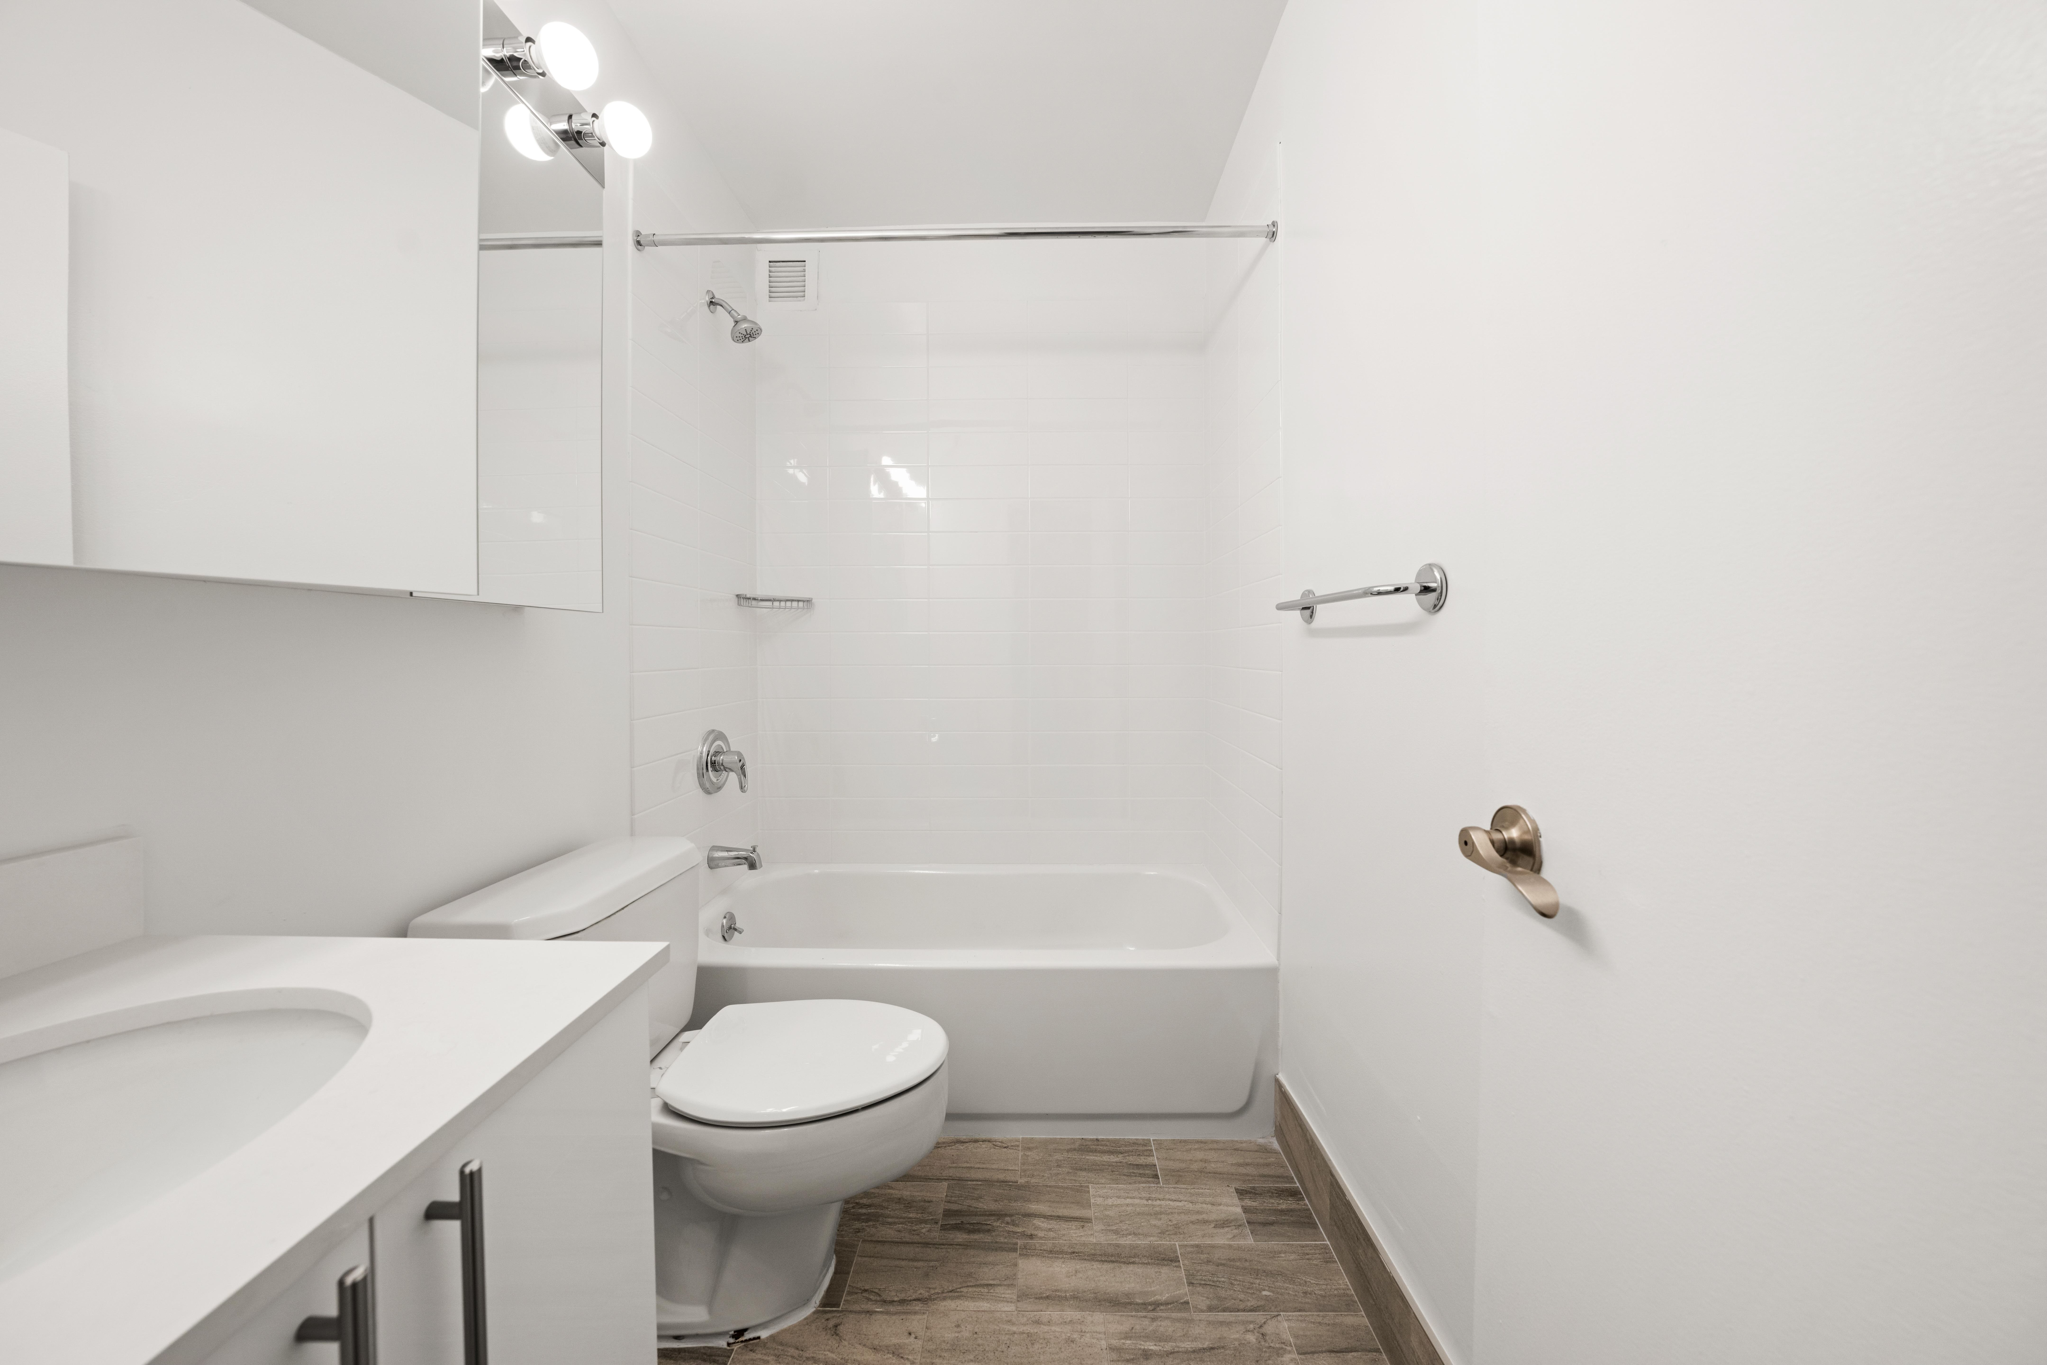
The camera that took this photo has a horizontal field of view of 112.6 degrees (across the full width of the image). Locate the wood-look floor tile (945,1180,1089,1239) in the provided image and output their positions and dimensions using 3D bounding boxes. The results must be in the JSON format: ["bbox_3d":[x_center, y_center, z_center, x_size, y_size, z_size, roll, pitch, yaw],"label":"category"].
[{"bbox_3d":[-0.011,1.090,1.400,0.304,0.010,0.144,0,2,1],"label":"wood-look floor tile"}]

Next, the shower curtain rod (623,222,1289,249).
[{"bbox_3d":[-0.157,-1.010,1.547,1.465,0.052,0.052,0,2,1],"label":"shower curtain rod"}]

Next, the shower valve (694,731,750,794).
[{"bbox_3d":[-0.846,0.232,1.975,0.100,0.184,0.180,0,2,1],"label":"shower valve"}]

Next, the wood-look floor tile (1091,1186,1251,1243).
[{"bbox_3d":[0.296,1.086,1.392,0.305,0.009,0.144,0,2,1],"label":"wood-look floor tile"}]

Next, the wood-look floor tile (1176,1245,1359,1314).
[{"bbox_3d":[0.444,1.094,1.252,0.295,0.010,0.144,0,2,1],"label":"wood-look floor tile"}]

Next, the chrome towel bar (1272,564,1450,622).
[{"bbox_3d":[0.552,-0.147,1.190,0.072,0.072,0.510,0,2,1],"label":"chrome towel bar"}]

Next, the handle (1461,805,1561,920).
[{"bbox_3d":[0.454,0.164,0.625,0.070,0.075,0.135,0,2,-3],"label":"handle"}]

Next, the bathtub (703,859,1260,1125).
[{"bbox_3d":[-0.144,0.853,1.970,1.514,0.419,0.715,0,2,1],"label":"bathtub"}]

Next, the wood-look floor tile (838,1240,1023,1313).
[{"bbox_3d":[-0.163,1.096,1.258,0.304,0.010,0.144,0,2,1],"label":"wood-look floor tile"}]

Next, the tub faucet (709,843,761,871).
[{"bbox_3d":[-0.821,0.500,1.956,0.144,0.070,0.060,0,2,1],"label":"tub faucet"}]

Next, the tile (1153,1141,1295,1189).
[{"bbox_3d":[0.450,1.080,1.530,0.300,0.009,0.142,0,2,1],"label":"tile"}]

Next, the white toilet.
[{"bbox_3d":[-0.513,0.711,1.250,0.755,0.755,0.490,0,2,1],"label":"white toilet"}]

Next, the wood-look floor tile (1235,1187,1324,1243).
[{"bbox_3d":[0.521,1.088,1.394,0.140,0.010,0.144,0,2,1],"label":"wood-look floor tile"}]

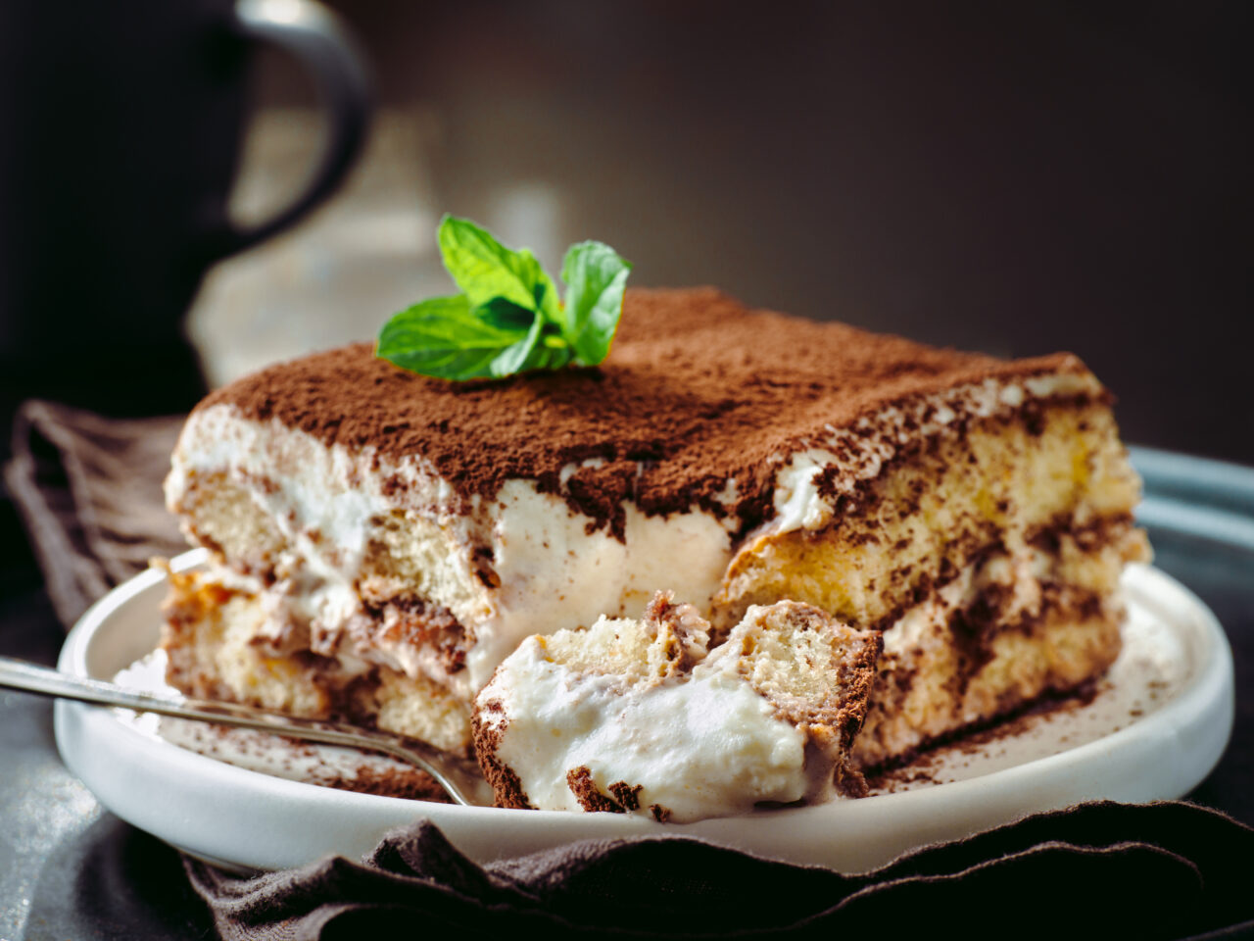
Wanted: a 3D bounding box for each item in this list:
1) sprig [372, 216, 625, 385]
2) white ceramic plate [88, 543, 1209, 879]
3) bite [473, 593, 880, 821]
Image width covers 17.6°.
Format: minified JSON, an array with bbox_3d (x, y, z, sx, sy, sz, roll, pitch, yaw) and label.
[{"bbox_3d":[-0.017,-0.024,0.573,0.035,0.019,0.025,-1,14,0],"label":"sprig"},{"bbox_3d":[0.002,0.030,0.560,0.160,0.017,0.160,-1,14,0],"label":"white ceramic plate"},{"bbox_3d":[0.006,0.028,0.513,0.050,0.028,0.032,-1,14,0],"label":"bite"}]

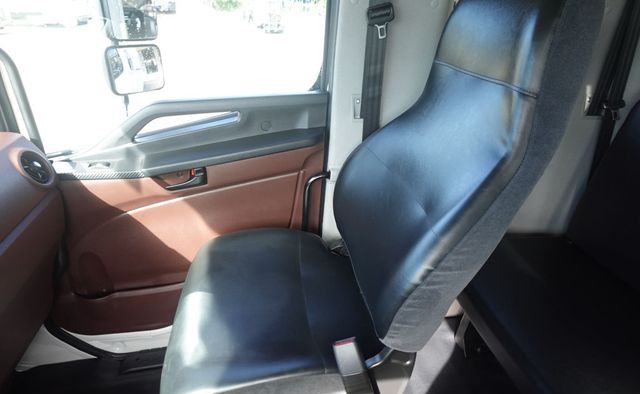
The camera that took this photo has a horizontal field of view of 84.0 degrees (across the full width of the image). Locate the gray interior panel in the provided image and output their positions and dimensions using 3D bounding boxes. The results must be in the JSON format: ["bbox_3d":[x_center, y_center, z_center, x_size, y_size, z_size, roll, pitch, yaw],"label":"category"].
[{"bbox_3d":[-0.371,-0.182,1.041,0.790,0.234,0.120,-4,29,-11],"label":"gray interior panel"}]

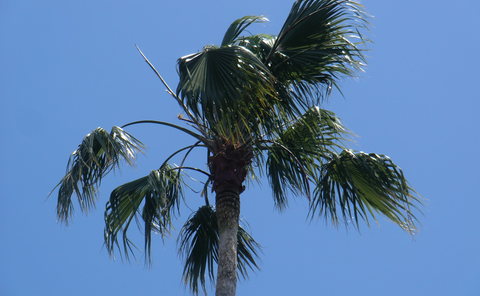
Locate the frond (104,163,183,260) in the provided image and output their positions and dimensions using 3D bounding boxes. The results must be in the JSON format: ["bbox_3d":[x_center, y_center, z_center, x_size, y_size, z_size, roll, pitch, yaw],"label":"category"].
[{"bbox_3d":[-1.054,0.693,15.900,0.850,0.890,0.600,2,-28,1],"label":"frond"}]

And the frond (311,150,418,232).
[{"bbox_3d":[1.360,0.475,15.900,1.180,0.670,0.650,2,-28,1],"label":"frond"}]

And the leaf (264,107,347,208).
[{"bbox_3d":[0.720,0.104,16.000,0.900,0.920,0.650,2,-28,1],"label":"leaf"}]

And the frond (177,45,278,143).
[{"bbox_3d":[-0.134,-0.584,15.600,1.090,0.840,0.650,2,-28,1],"label":"frond"}]

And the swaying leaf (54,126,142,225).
[{"bbox_3d":[-1.544,0.291,16.000,0.990,0.880,0.600,2,-28,1],"label":"swaying leaf"}]

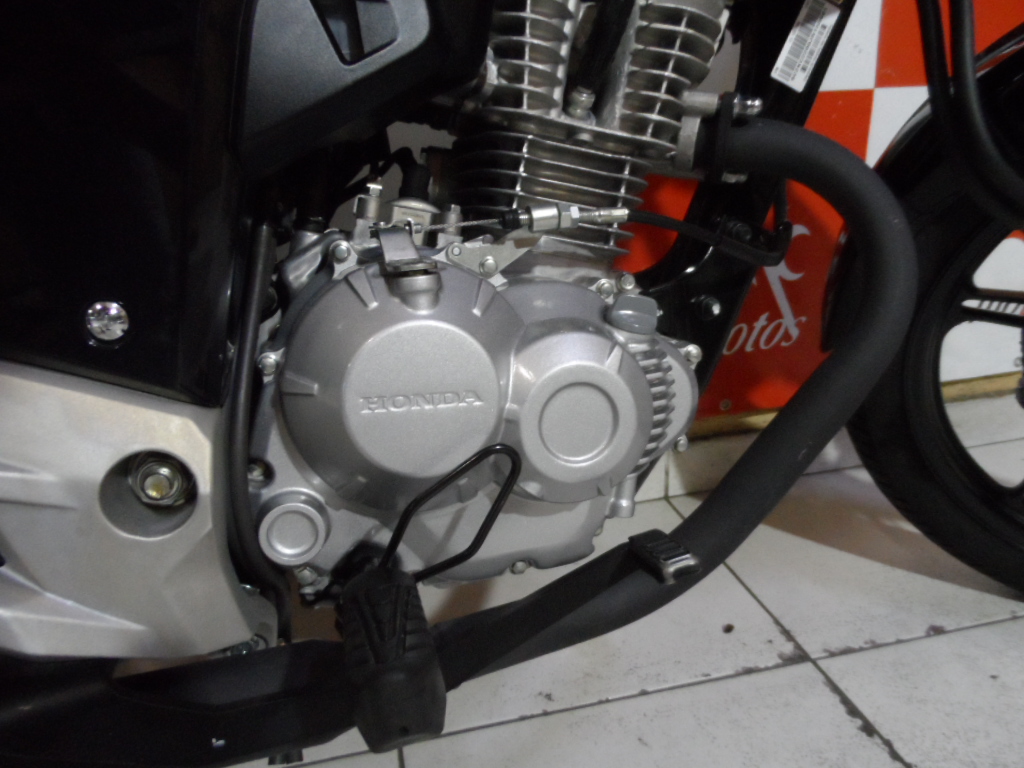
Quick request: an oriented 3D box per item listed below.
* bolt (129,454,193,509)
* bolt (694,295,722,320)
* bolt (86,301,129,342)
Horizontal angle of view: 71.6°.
[{"bbox_3d":[-0.188,0.052,0.380,0.027,0.027,0.018,-7,9,-9],"label":"bolt"},{"bbox_3d":[0.133,-0.052,0.480,0.017,0.017,0.012,-7,9,-9],"label":"bolt"},{"bbox_3d":[-0.205,-0.032,0.360,0.020,0.020,0.008,-7,9,-9],"label":"bolt"}]

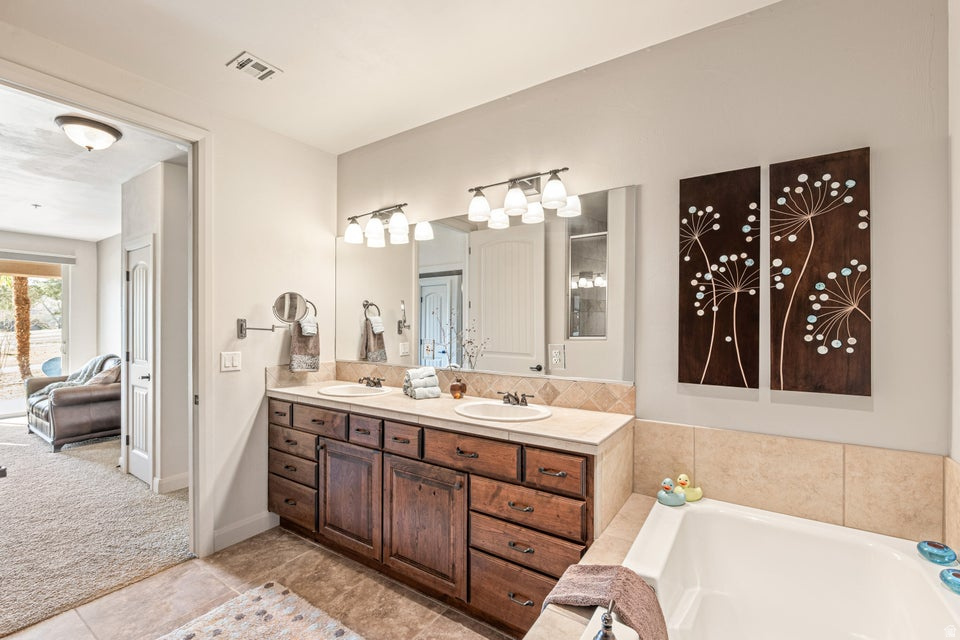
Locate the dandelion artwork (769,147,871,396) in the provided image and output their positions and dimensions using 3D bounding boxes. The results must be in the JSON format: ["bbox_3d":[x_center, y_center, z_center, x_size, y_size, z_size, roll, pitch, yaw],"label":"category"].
[{"bbox_3d":[1.310,-0.173,1.553,0.302,0.914,0.028,0,0,33],"label":"dandelion artwork"}]

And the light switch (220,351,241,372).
[{"bbox_3d":[-1.559,0.263,2.501,0.010,0.121,0.118,0,0,33],"label":"light switch"}]

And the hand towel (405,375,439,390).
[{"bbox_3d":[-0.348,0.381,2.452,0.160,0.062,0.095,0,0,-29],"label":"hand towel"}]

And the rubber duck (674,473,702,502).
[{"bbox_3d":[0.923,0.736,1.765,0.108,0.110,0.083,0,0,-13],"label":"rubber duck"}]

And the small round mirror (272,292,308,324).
[{"bbox_3d":[-1.235,-0.085,2.608,0.222,0.210,0.030,0,0,-15],"label":"small round mirror"}]

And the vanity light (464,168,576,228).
[{"bbox_3d":[0.209,-0.674,2.182,0.605,0.222,0.173,0,0,33],"label":"vanity light"}]

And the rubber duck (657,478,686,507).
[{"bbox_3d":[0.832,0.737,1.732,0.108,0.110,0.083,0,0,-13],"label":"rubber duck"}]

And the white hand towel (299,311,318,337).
[{"bbox_3d":[-1.223,0.037,2.836,0.075,0.160,0.095,0,0,33],"label":"white hand towel"}]

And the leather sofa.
[{"bbox_3d":[-4.796,0.940,5.006,1.460,0.940,1.000,0,0,33],"label":"leather sofa"}]

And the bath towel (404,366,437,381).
[{"bbox_3d":[-0.359,0.323,2.471,0.155,0.062,0.075,0,0,-29],"label":"bath towel"}]

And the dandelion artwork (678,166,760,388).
[{"bbox_3d":[1.032,-0.172,1.733,0.302,0.914,0.028,0,0,33],"label":"dandelion artwork"}]

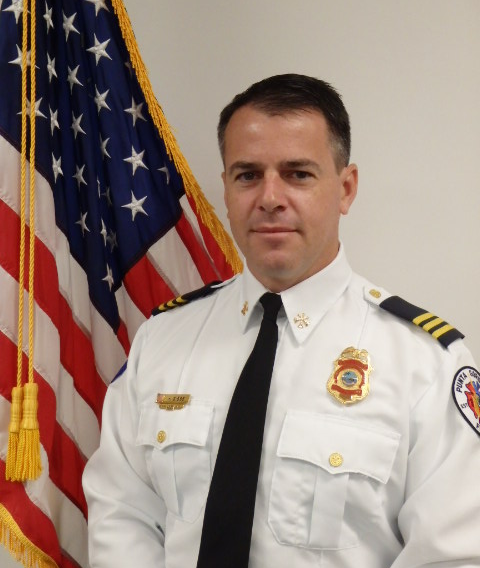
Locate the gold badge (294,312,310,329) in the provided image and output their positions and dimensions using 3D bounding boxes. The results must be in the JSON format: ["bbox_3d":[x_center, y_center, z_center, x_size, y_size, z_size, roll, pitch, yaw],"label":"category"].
[{"bbox_3d":[0.073,0.043,0.925,0.019,0.019,0.005,2,-15,12],"label":"gold badge"}]

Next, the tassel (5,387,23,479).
[{"bbox_3d":[-0.332,0.221,1.170,0.031,0.138,0.030,0,0,0],"label":"tassel"}]

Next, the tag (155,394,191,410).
[{"bbox_3d":[-0.085,0.149,1.000,0.059,0.020,0.006,3,-10,40],"label":"tag"}]

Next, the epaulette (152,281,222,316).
[{"bbox_3d":[-0.071,0.021,1.080,0.094,0.023,0.053,-27,-16,22],"label":"epaulette"}]

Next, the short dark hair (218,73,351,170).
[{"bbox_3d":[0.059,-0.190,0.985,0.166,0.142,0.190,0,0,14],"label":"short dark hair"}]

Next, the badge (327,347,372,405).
[{"bbox_3d":[0.123,0.103,0.895,0.050,0.067,0.010,2,-12,18],"label":"badge"}]

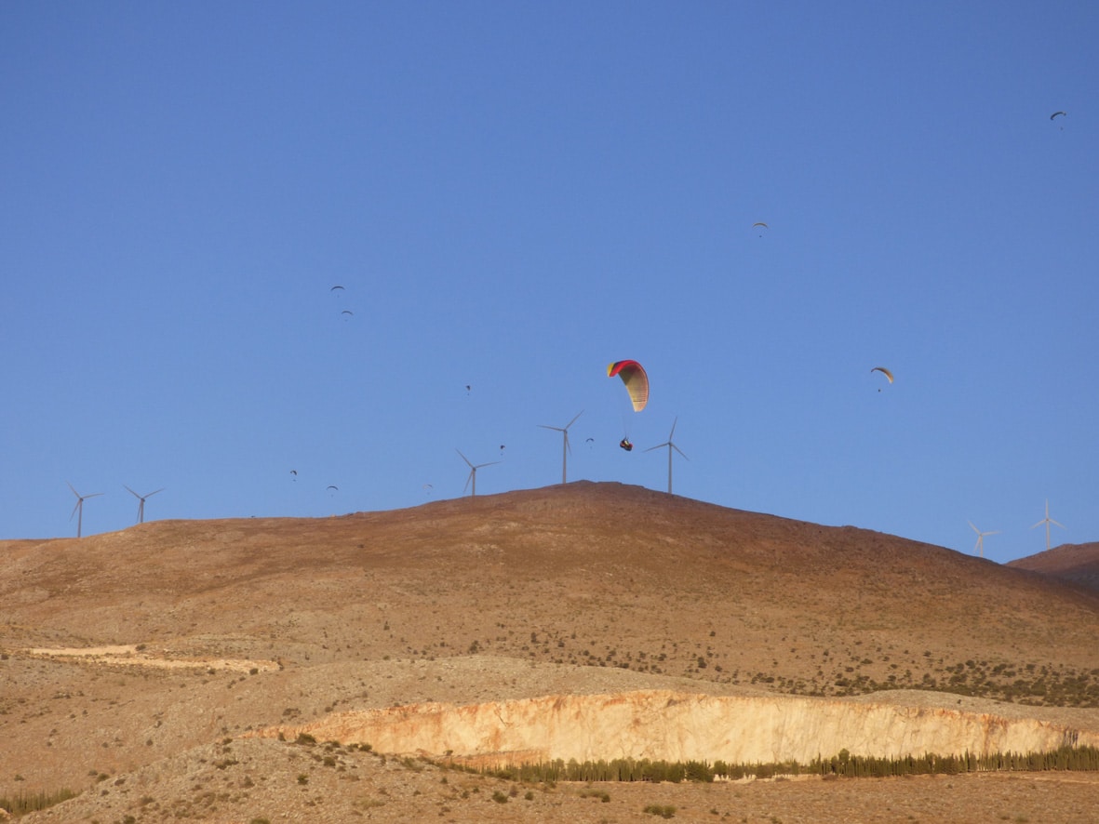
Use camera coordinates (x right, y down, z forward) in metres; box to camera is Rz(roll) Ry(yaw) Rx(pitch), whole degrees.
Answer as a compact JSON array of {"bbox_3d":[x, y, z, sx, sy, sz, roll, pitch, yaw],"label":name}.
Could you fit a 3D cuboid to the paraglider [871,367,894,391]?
[{"bbox_3d":[126.460,-12.070,1120.000,9.200,8.400,2.800,22,-11,-23],"label":"paraglider"}]

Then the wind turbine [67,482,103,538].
[{"bbox_3d":[-798.200,173.970,5077.660,71.300,113.400,14.000,-2,-11,12],"label":"wind turbine"}]

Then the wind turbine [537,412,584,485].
[{"bbox_3d":[17.510,51.540,4330.770,73.900,111.700,14.000,-3,-11,18],"label":"wind turbine"}]

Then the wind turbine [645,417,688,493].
[{"bbox_3d":[178.570,67.360,4481.500,73.900,122.700,14.000,-3,-11,18],"label":"wind turbine"}]

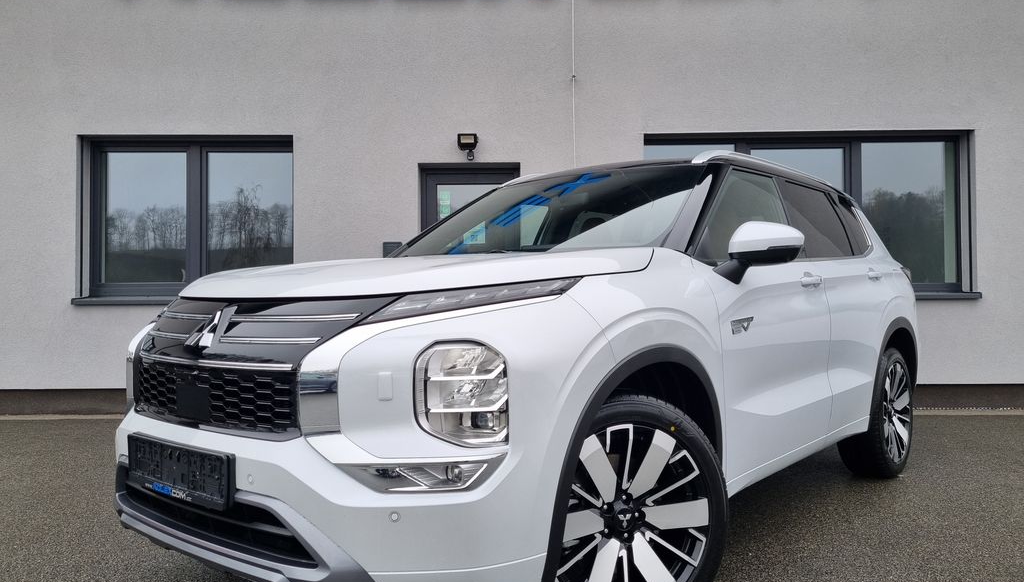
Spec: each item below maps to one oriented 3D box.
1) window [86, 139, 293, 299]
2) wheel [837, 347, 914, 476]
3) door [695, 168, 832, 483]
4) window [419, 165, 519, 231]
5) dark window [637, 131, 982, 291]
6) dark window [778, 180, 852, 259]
[{"bbox_3d":[-2.992,-0.676,7.125,1.936,1.495,0.150,0,-1,0],"label":"window"},{"bbox_3d":[2.032,0.672,4.291,0.250,0.725,0.725,-1,-2,40],"label":"wheel"},{"bbox_3d":[0.960,0.068,2.996,0.240,1.220,1.120,-1,-2,40],"label":"door"},{"bbox_3d":[-0.388,-0.068,7.132,0.911,2.200,0.120,0,-1,0],"label":"window"},{"bbox_3d":[2.751,-0.704,7.125,3.048,1.514,0.150,0,-1,0],"label":"dark window"},{"bbox_3d":[1.454,-0.338,3.684,0.070,0.370,0.800,-22,-15,38],"label":"dark window"}]

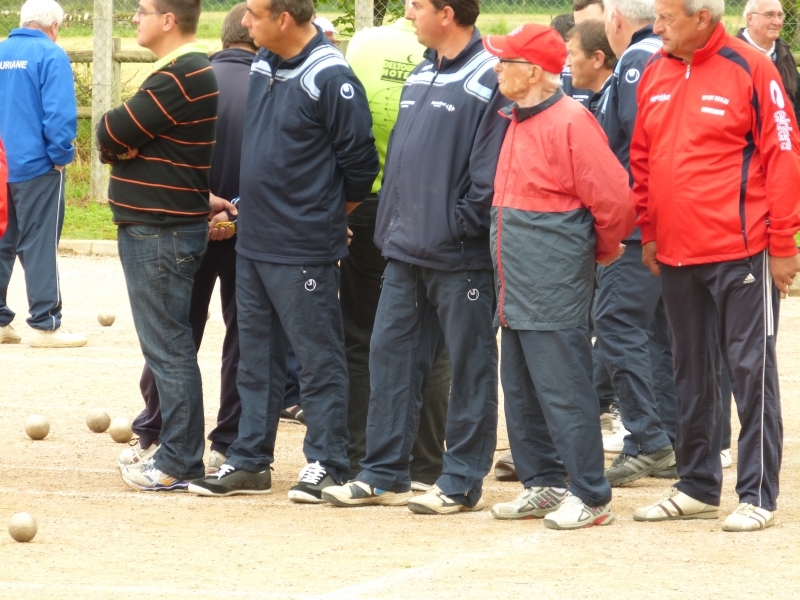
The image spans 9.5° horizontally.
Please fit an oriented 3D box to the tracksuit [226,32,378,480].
[{"bbox_3d":[-0.331,-0.160,16.525,0.440,1.530,0.550,-3,5,-38],"label":"tracksuit"}]

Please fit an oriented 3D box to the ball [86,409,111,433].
[{"bbox_3d":[-1.143,0.461,18.350,0.092,0.092,0.092,0,4,0],"label":"ball"}]

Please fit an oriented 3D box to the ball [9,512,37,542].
[{"bbox_3d":[-1.165,0.705,14.950,0.092,0.092,0.092,0,4,0],"label":"ball"}]

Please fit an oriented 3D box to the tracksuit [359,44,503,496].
[{"bbox_3d":[0.116,-0.119,16.195,0.440,1.530,0.550,-3,5,-38],"label":"tracksuit"}]

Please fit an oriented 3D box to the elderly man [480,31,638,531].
[{"bbox_3d":[0.508,-0.094,15.630,0.460,1.610,0.540,-2,4,-32],"label":"elderly man"}]

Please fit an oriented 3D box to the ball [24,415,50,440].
[{"bbox_3d":[-1.365,0.482,18.200,0.092,0.092,0.092,0,4,0],"label":"ball"}]

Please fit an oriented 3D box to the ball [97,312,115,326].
[{"bbox_3d":[-1.506,0.091,24.800,0.092,0.092,0.092,0,4,0],"label":"ball"}]

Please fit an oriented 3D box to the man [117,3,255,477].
[{"bbox_3d":[-0.709,-0.243,17.376,0.560,1.690,0.460,-3,5,-40],"label":"man"}]

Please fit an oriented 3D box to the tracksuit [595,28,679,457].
[{"bbox_3d":[0.846,-0.185,16.941,0.440,1.490,0.520,0,4,0],"label":"tracksuit"}]

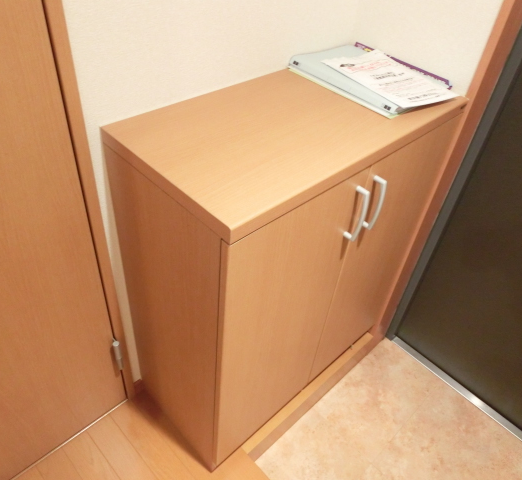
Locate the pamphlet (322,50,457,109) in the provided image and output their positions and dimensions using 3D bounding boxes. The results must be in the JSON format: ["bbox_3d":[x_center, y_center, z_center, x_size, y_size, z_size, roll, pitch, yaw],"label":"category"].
[{"bbox_3d":[0.309,-0.398,1.122,0.206,0.012,0.265,-27,56,-32],"label":"pamphlet"}]

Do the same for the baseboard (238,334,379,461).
[{"bbox_3d":[0.181,0.530,1.611,0.652,0.133,0.040,-31,54,-34],"label":"baseboard"}]

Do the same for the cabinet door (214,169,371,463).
[{"bbox_3d":[0.044,0.233,1.105,0.377,0.829,0.024,-31,54,-34],"label":"cabinet door"}]

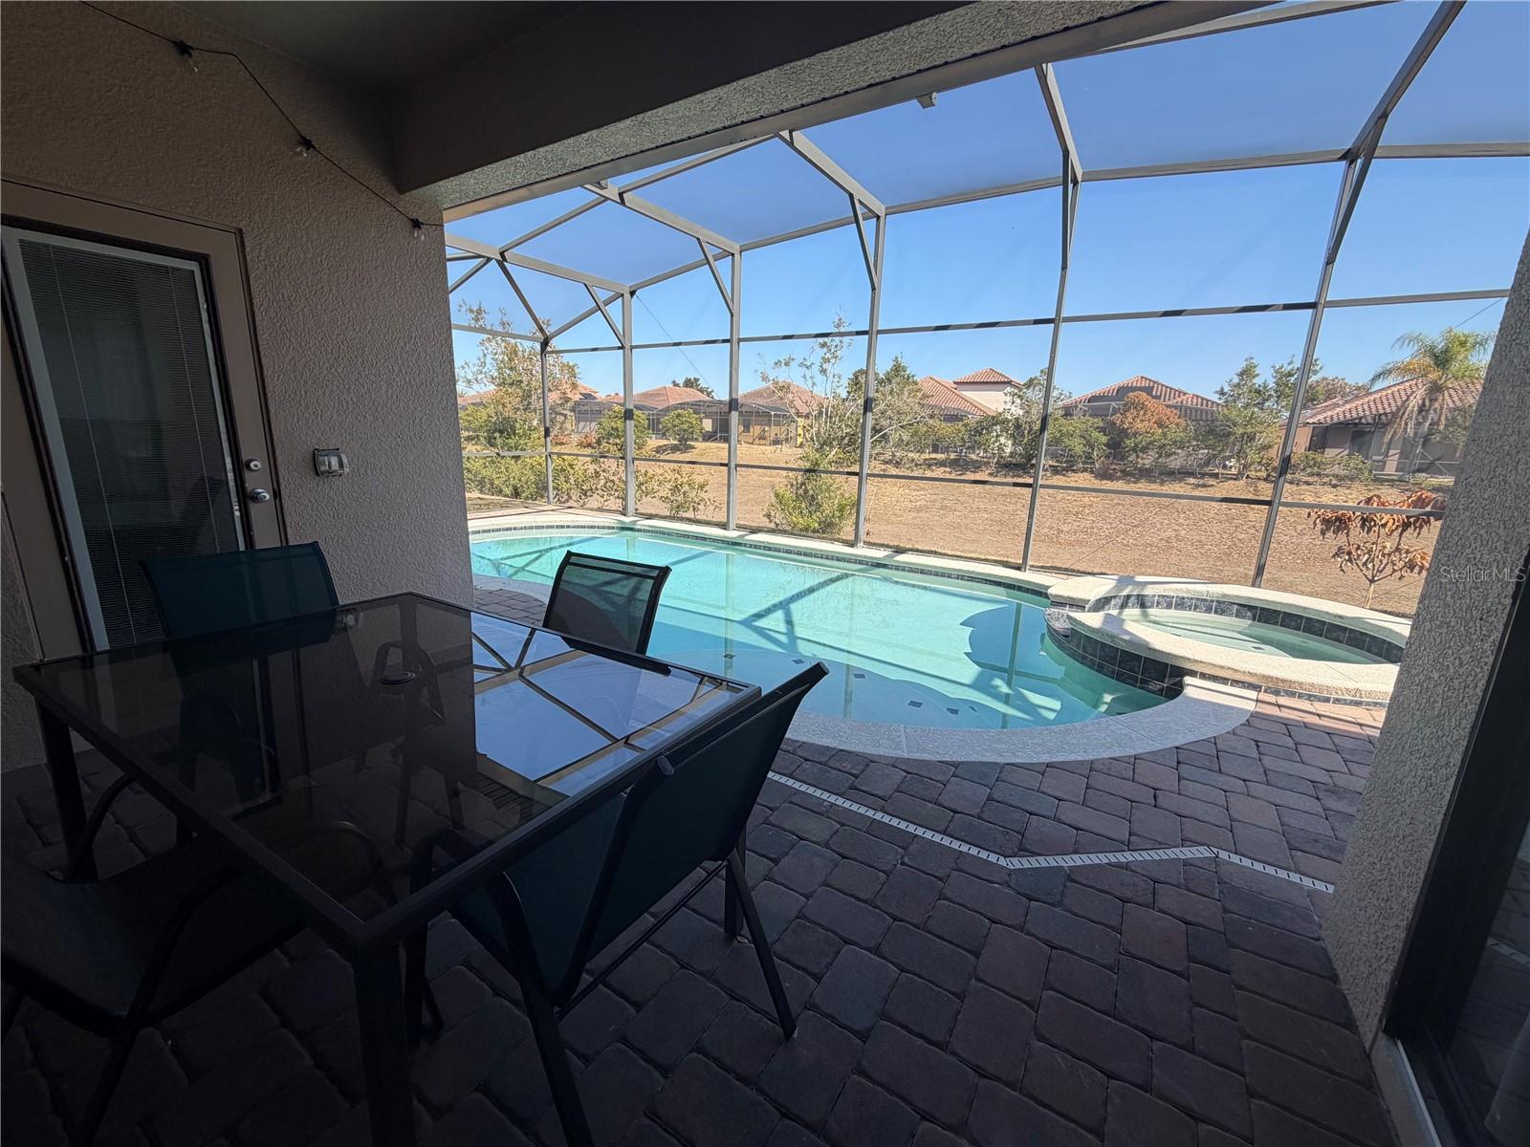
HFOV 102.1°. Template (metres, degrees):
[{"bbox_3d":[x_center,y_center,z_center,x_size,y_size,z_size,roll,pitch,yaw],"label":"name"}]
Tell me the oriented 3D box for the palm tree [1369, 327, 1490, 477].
[{"bbox_3d":[29.411,-7.627,27.493,4.400,6.510,4.400,-10,17,-43],"label":"palm tree"}]

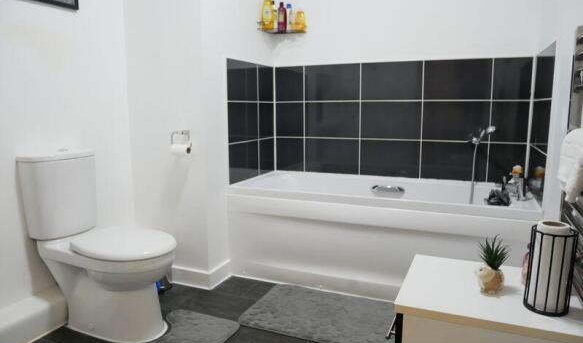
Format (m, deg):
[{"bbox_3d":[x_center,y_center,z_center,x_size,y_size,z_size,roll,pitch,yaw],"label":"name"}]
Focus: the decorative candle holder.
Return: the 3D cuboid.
[{"bbox_3d":[0.554,0.203,0.935,0.086,0.184,0.086,3,9,22],"label":"decorative candle holder"}]

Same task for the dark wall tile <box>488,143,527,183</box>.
[{"bbox_3d":[1.302,-0.049,2.641,0.209,0.242,0.011,3,9,22],"label":"dark wall tile"}]

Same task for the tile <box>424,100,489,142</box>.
[{"bbox_3d":[1.018,-0.310,2.717,0.394,0.247,0.011,3,9,22],"label":"tile"}]

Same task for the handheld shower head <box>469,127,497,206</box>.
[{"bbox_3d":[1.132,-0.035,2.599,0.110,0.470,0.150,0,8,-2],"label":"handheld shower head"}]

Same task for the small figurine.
[{"bbox_3d":[0.515,0.236,1.128,0.075,0.140,0.066,2,9,16],"label":"small figurine"}]

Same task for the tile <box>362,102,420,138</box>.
[{"bbox_3d":[0.655,-0.333,2.896,0.400,0.249,0.010,3,9,22],"label":"tile"}]

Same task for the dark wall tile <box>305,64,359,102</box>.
[{"bbox_3d":[0.282,-0.603,3.010,0.400,0.249,0.010,3,9,22],"label":"dark wall tile"}]

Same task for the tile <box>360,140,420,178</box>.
[{"bbox_3d":[0.650,-0.085,2.900,0.395,0.242,0.011,3,9,22],"label":"tile"}]

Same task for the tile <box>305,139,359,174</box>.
[{"bbox_3d":[0.284,-0.108,3.083,0.400,0.242,0.010,3,9,22],"label":"tile"}]

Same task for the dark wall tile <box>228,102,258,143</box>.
[{"bbox_3d":[-0.302,-0.313,2.787,0.010,0.249,0.399,3,9,22],"label":"dark wall tile"}]

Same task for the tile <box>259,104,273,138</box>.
[{"bbox_3d":[-0.173,-0.358,3.074,0.010,0.249,0.267,3,9,22],"label":"tile"}]

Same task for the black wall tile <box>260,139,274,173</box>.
[{"bbox_3d":[-0.176,-0.112,3.126,0.010,0.242,0.256,3,9,22],"label":"black wall tile"}]

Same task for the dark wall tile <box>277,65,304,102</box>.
[{"bbox_3d":[-0.011,-0.614,3.088,0.223,0.246,0.011,3,9,22],"label":"dark wall tile"}]

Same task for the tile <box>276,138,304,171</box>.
[{"bbox_3d":[-0.012,-0.124,3.203,0.233,0.242,0.010,3,9,22],"label":"tile"}]

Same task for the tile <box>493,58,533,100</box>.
[{"bbox_3d":[1.300,-0.541,2.568,0.209,0.246,0.011,3,9,22],"label":"tile"}]

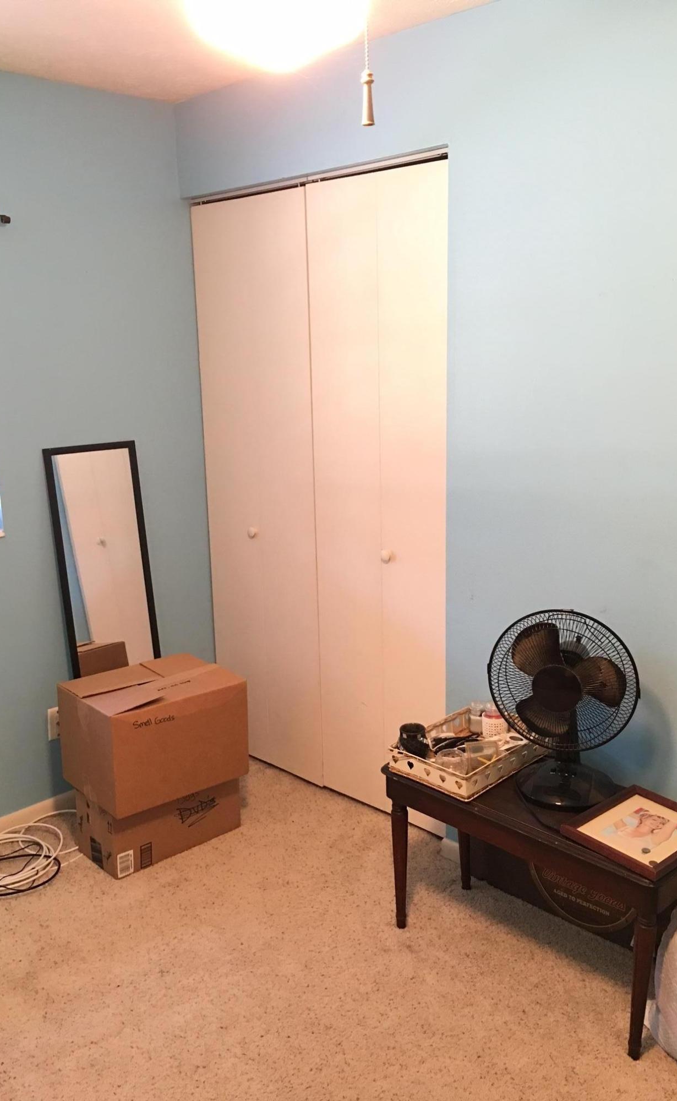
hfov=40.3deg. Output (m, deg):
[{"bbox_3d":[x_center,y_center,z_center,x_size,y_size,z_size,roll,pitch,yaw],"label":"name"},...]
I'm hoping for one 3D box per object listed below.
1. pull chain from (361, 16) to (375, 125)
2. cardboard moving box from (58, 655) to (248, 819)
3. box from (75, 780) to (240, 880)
[{"bbox_3d":[0.035,-0.579,1.119,0.016,0.120,0.016,-1,13,0],"label":"pull chain"},{"bbox_3d":[-0.589,0.571,2.962,0.469,0.324,0.367,-12,17,-38],"label":"cardboard moving box"},{"bbox_3d":[-0.582,0.838,3.023,0.459,0.224,0.240,-12,17,-39],"label":"box"}]

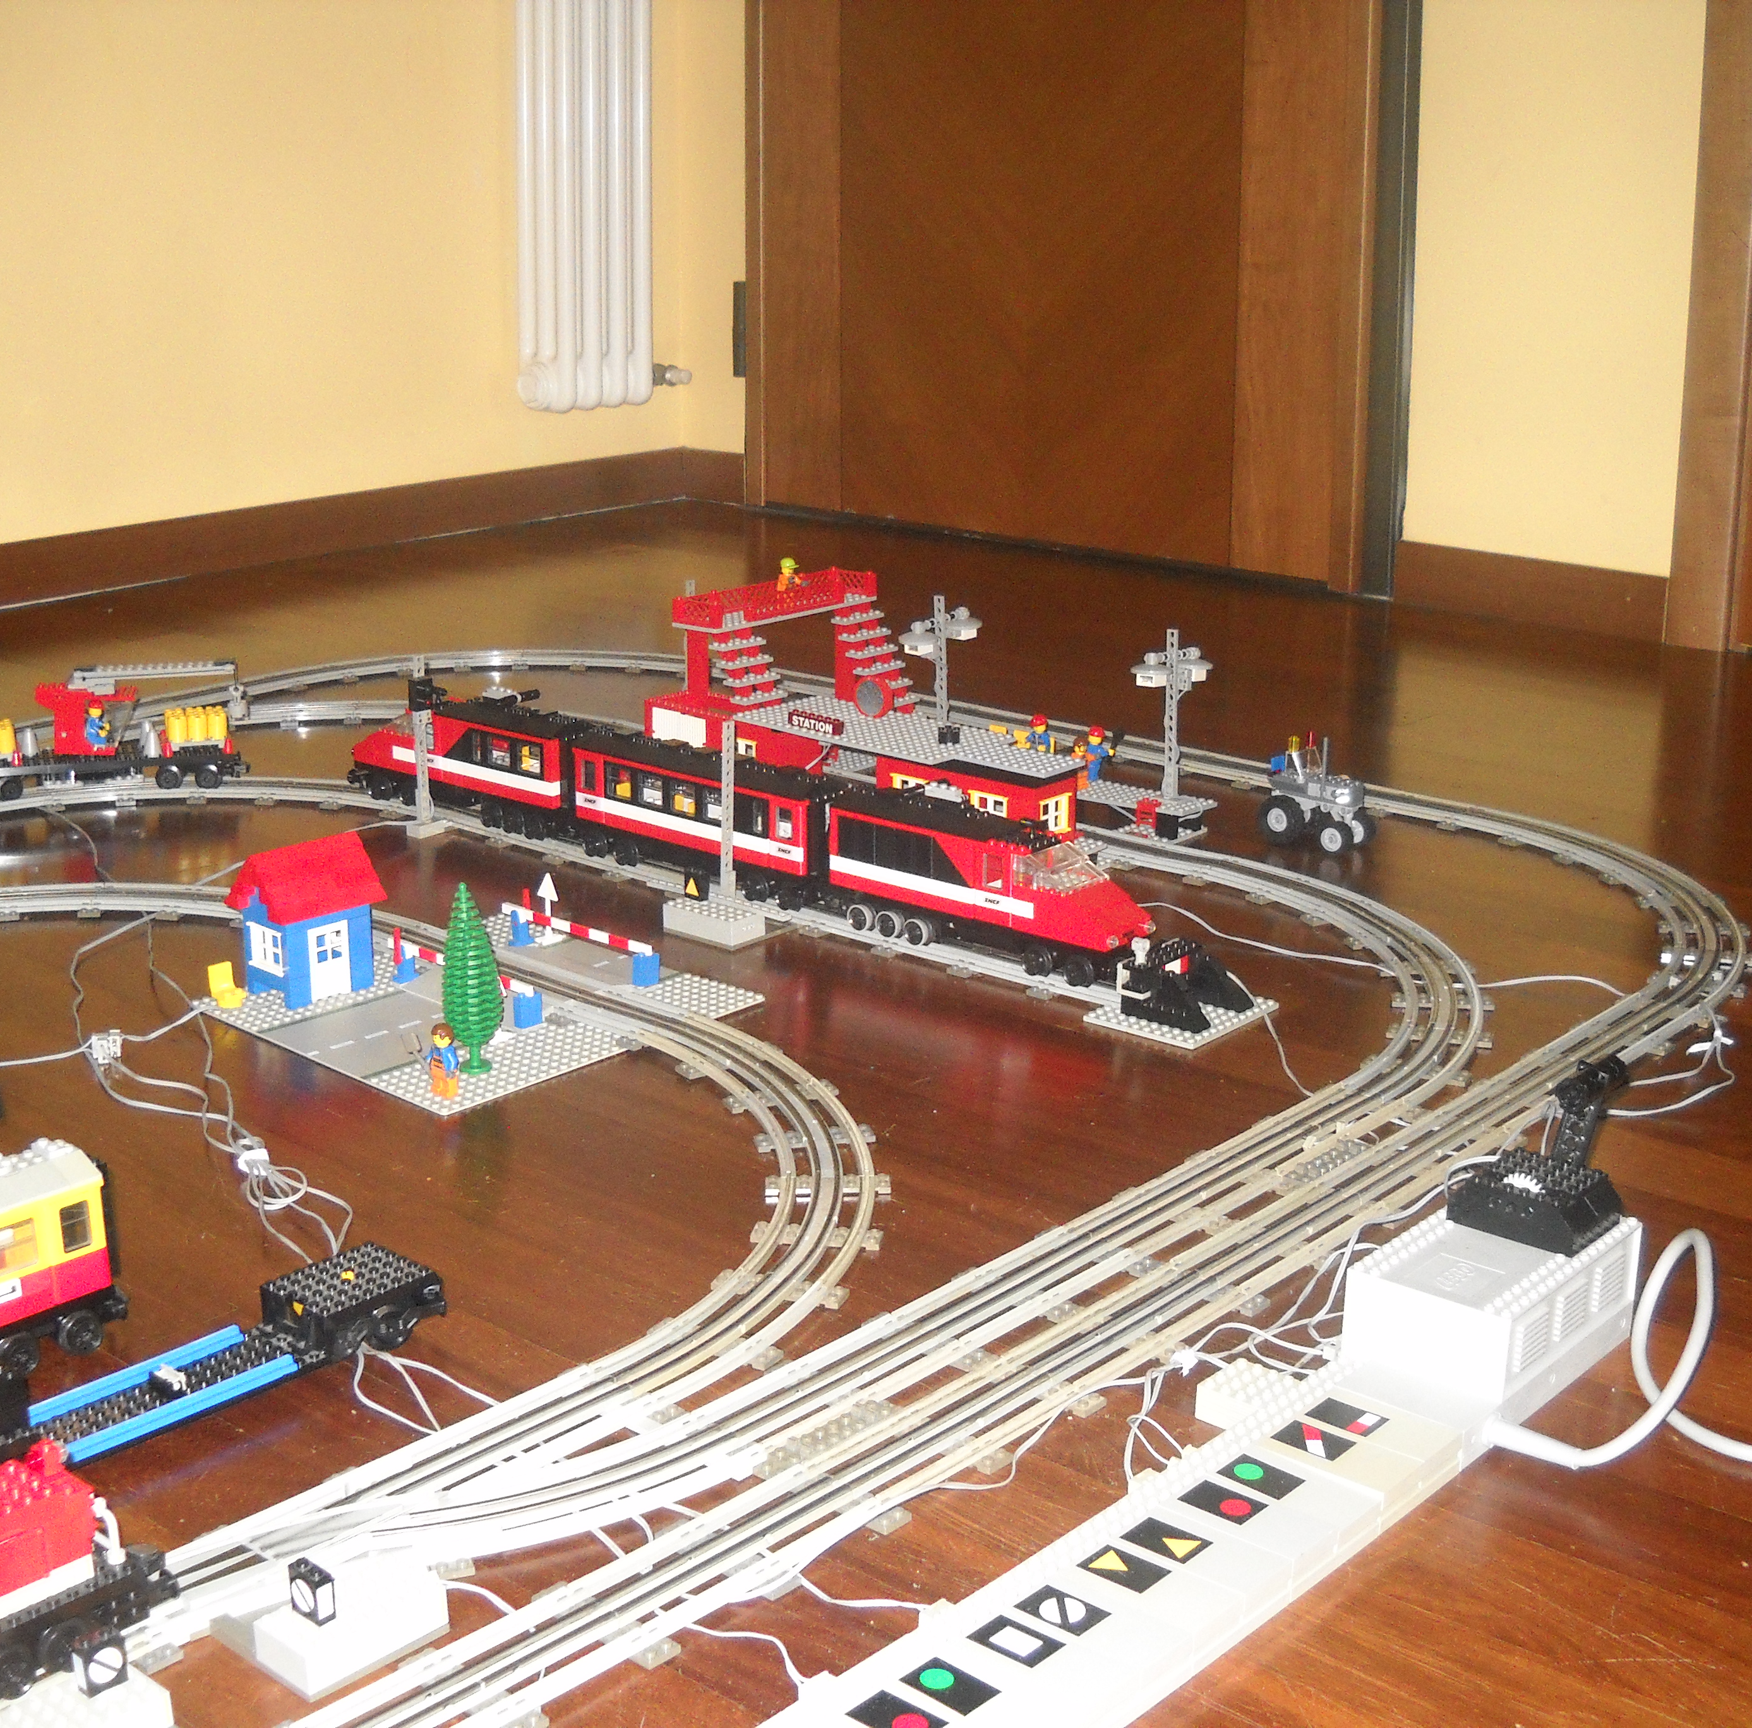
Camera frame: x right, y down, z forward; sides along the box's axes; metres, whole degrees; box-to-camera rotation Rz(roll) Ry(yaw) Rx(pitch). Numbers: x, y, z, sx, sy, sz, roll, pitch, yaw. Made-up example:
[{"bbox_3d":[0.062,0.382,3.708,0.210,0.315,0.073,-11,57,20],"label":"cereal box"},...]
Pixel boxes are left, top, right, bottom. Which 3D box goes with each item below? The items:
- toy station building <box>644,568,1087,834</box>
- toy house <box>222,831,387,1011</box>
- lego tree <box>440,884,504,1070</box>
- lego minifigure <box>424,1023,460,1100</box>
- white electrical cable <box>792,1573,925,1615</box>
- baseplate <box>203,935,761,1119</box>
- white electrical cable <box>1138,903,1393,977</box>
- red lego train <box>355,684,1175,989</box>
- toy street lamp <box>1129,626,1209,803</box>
[{"bbox_3d":[0.033,-0.119,2.000,0.395,0.155,0.245,14,22,39],"label":"toy station building"},{"bbox_3d":[-0.356,0.033,1.593,0.064,0.098,0.078,15,22,40],"label":"toy house"},{"bbox_3d":[-0.236,0.064,1.465,0.034,0.115,0.034,0,17,0],"label":"lego tree"},{"bbox_3d":[-0.246,0.111,1.436,0.025,0.042,0.015,15,22,40],"label":"lego minifigure"},{"bbox_3d":[-0.008,0.277,0.961,0.054,0.006,0.015,8,19,23],"label":"white electrical cable"},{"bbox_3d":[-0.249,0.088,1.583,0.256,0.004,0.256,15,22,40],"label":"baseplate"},{"bbox_3d":[0.260,0.050,1.714,0.026,0.005,0.210,-16,23,-42],"label":"white electrical cable"},{"bbox_3d":[-0.120,-0.043,1.802,0.748,0.107,0.050,14,22,37],"label":"red lego train"},{"bbox_3d":[0.229,-0.117,1.952,0.074,0.133,0.032,-11,20,-33],"label":"toy street lamp"}]

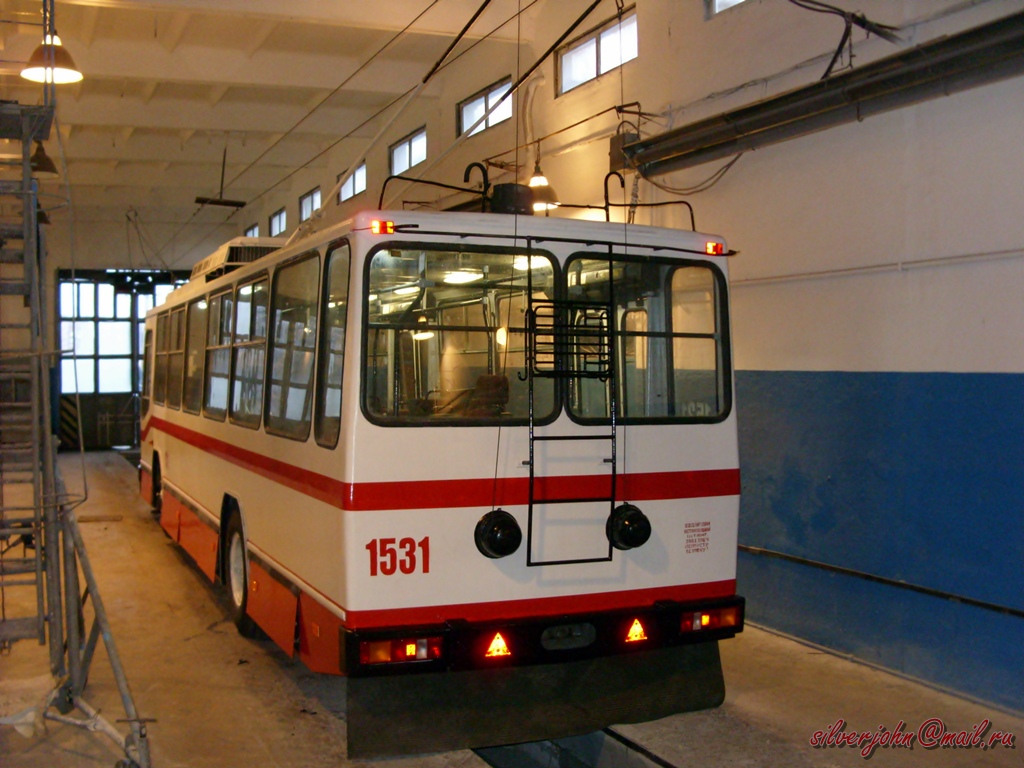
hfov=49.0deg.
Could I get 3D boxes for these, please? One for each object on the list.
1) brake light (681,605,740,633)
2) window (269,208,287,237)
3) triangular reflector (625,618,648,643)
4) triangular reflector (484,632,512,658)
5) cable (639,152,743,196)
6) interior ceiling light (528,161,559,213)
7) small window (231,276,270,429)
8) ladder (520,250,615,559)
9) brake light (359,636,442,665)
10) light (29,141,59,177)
[{"bbox_3d":[1.189,1.424,6.800,0.440,0.135,0.070,0,1,-32],"label":"brake light"},{"bbox_3d":[-5.357,-3.690,25.682,0.120,0.550,1.720,0,1,-24],"label":"window"},{"bbox_3d":[0.727,1.437,6.552,0.154,0.140,0.030,0,1,-24],"label":"triangular reflector"},{"bbox_3d":[-0.072,1.438,6.200,0.156,0.140,0.030,0,1,-24],"label":"triangular reflector"},{"bbox_3d":[1.522,-1.790,9.696,0.120,0.300,1.550,0,1,-24],"label":"cable"},{"bbox_3d":[0.283,-2.022,11.566,0.440,0.500,0.440,0,1,0],"label":"interior ceiling light"},{"bbox_3d":[-2.102,-0.246,8.932,0.050,1.180,1.370,3,0,-24],"label":"small window"},{"bbox_3d":[0.322,0.120,6.421,0.571,1.809,0.170,0,1,-24],"label":"ladder"},{"bbox_3d":[-0.591,1.427,6.015,0.450,0.140,0.070,0,1,-16],"label":"brake light"},{"bbox_3d":[-5.114,-2.426,12.200,0.400,0.390,0.400,0,1,-24],"label":"light"}]

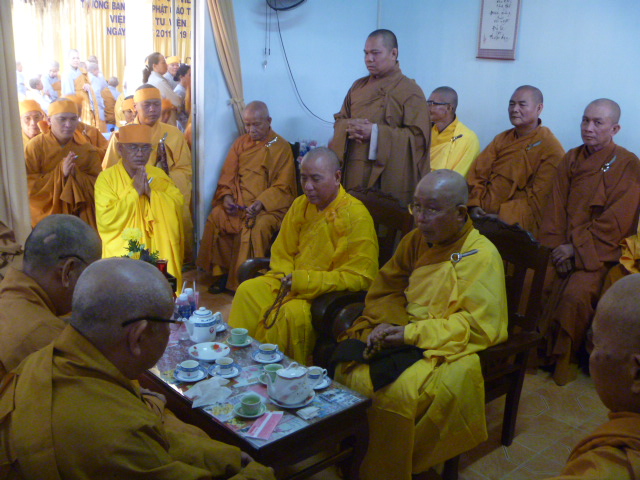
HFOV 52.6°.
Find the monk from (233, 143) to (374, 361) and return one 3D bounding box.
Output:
[{"bbox_3d":[-0.036,0.153,2.802,0.580,1.130,0.740,15,19,39],"label":"monk"}]

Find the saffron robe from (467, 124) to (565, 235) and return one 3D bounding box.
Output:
[{"bbox_3d":[1.064,-0.101,3.780,0.580,1.080,0.720,13,18,35],"label":"saffron robe"}]

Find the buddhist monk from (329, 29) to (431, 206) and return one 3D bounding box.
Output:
[{"bbox_3d":[0.270,-0.267,3.475,0.430,1.640,0.560,-12,20,-43],"label":"buddhist monk"}]

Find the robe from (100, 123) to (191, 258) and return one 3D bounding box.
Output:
[{"bbox_3d":[-1.121,-0.241,4.230,0.550,1.040,0.580,-2,13,-16],"label":"robe"}]

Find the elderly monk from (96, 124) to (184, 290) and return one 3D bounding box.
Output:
[{"bbox_3d":[-1.018,-0.126,3.671,0.520,1.070,0.580,-2,13,-16],"label":"elderly monk"}]

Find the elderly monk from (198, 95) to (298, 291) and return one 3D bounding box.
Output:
[{"bbox_3d":[-0.456,-0.256,4.074,0.570,1.260,0.730,11,17,30],"label":"elderly monk"}]

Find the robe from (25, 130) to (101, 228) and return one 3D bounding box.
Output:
[{"bbox_3d":[-1.604,-0.165,4.046,0.530,0.940,0.580,-5,15,-29],"label":"robe"}]

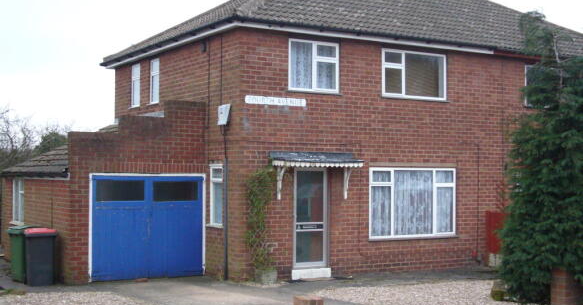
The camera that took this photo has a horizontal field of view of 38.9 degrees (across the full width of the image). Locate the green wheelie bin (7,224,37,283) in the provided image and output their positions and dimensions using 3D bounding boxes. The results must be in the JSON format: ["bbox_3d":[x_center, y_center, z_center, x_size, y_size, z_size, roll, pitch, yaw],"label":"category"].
[{"bbox_3d":[-5.046,1.937,15.822,0.580,1.050,0.720,1,-2,-32],"label":"green wheelie bin"}]

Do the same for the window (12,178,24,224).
[{"bbox_3d":[-6.066,1.072,18.414,0.100,1.006,1.197,1,-2,-32],"label":"window"}]

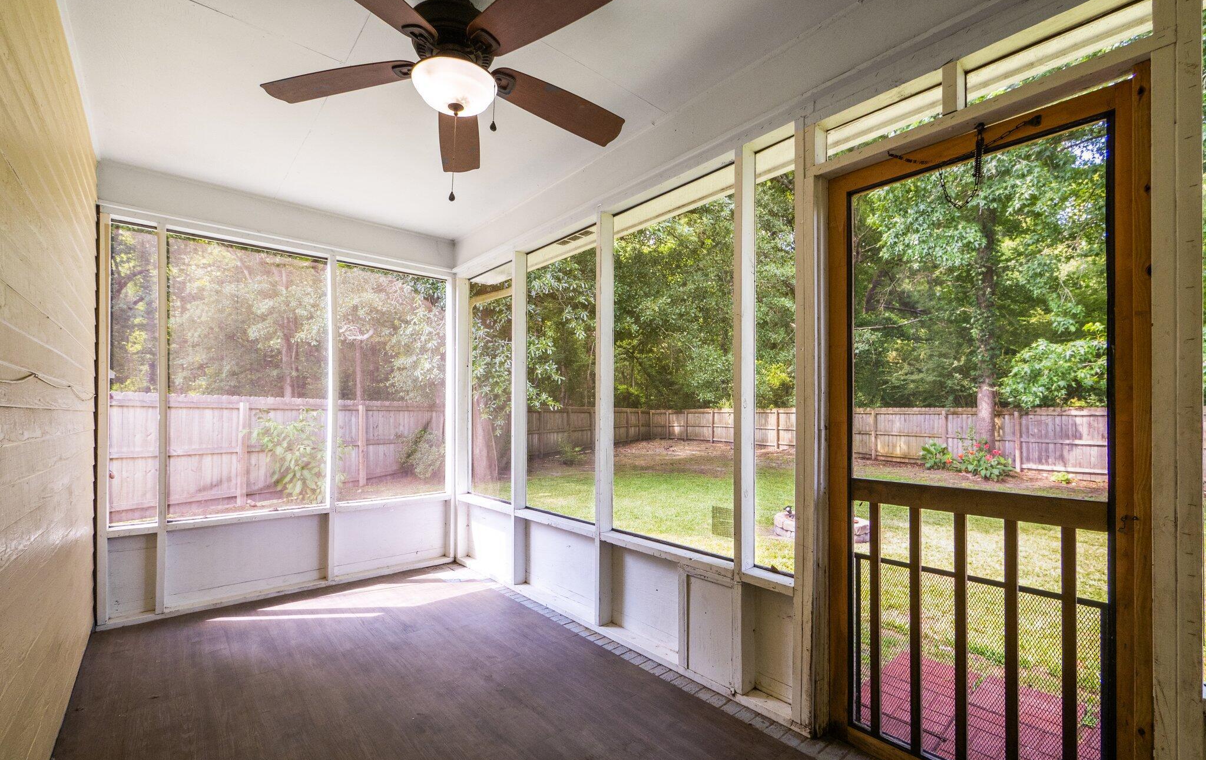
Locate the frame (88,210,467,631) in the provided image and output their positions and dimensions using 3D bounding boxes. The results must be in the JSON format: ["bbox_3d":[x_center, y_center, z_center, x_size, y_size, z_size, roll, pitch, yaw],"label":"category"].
[{"bbox_3d":[-2.013,0.250,3.335,2.020,2.300,0.100,1,-1,-38],"label":"frame"}]

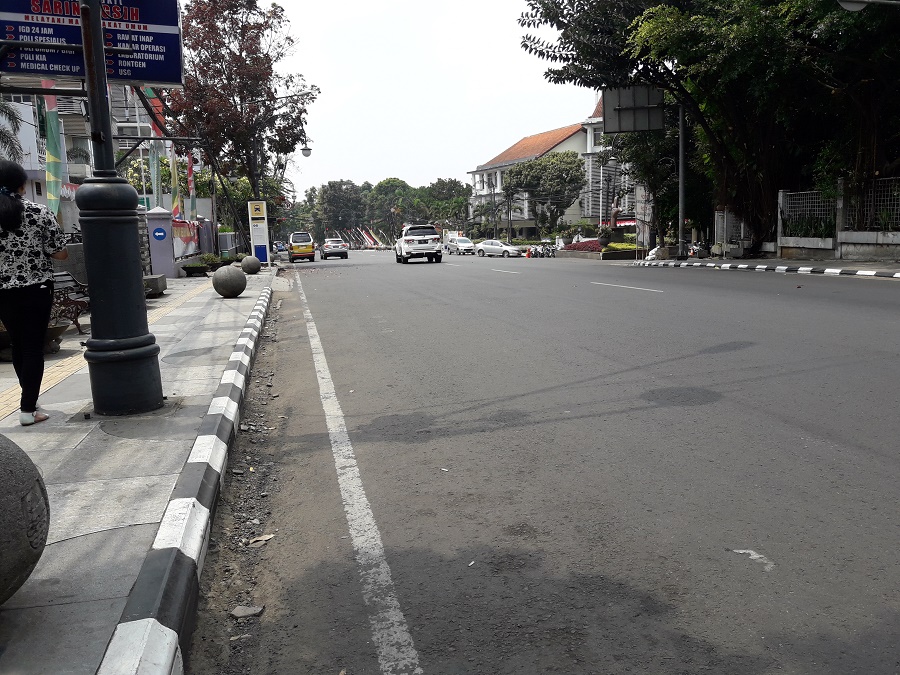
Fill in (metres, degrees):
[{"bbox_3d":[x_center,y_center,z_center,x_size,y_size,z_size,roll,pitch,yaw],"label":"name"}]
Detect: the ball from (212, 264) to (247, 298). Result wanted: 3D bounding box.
[{"bbox_3d":[-3.987,-1.002,13.194,0.600,0.600,0.600,-3,8,-12],"label":"ball"}]

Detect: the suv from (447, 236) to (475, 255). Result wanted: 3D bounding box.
[{"bbox_3d":[1.076,-8.709,69.138,1.670,1.680,4.150,-3,8,-12],"label":"suv"}]

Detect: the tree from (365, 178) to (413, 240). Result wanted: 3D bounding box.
[{"bbox_3d":[-9.399,-19.746,115.000,7.800,10.500,7.800,-3,8,-12],"label":"tree"}]

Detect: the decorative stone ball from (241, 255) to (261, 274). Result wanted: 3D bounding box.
[{"bbox_3d":[-6.249,-2.257,22.902,0.600,0.600,0.600,-3,8,-12],"label":"decorative stone ball"}]

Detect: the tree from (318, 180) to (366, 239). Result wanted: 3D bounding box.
[{"bbox_3d":[-16.981,-19.667,115.000,7.600,10.300,7.600,-3,8,-12],"label":"tree"}]

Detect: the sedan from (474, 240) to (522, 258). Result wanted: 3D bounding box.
[{"bbox_3d":[4.102,-7.702,63.116,4.400,1.470,1.700,4,10,36],"label":"sedan"}]

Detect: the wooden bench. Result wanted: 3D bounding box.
[{"bbox_3d":[-4.798,-0.493,9.297,0.600,0.750,1.550,-4,8,-13],"label":"wooden bench"}]

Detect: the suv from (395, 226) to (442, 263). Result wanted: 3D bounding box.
[{"bbox_3d":[-1.593,-4.556,35.335,1.840,1.840,4.700,-3,8,-10],"label":"suv"}]

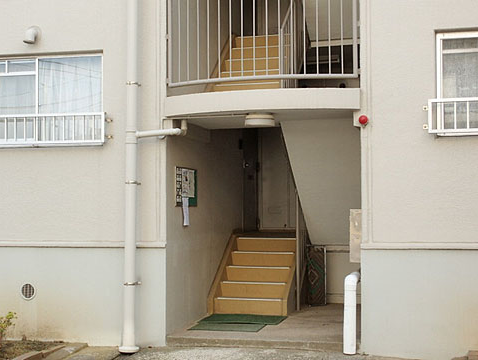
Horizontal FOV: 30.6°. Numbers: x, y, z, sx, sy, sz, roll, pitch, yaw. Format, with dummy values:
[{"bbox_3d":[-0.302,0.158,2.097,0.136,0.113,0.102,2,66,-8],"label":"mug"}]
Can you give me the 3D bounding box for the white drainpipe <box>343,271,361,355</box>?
[{"bbox_3d":[1.091,1.283,8.420,0.165,0.787,0.167,-1,-2,14],"label":"white drainpipe"}]

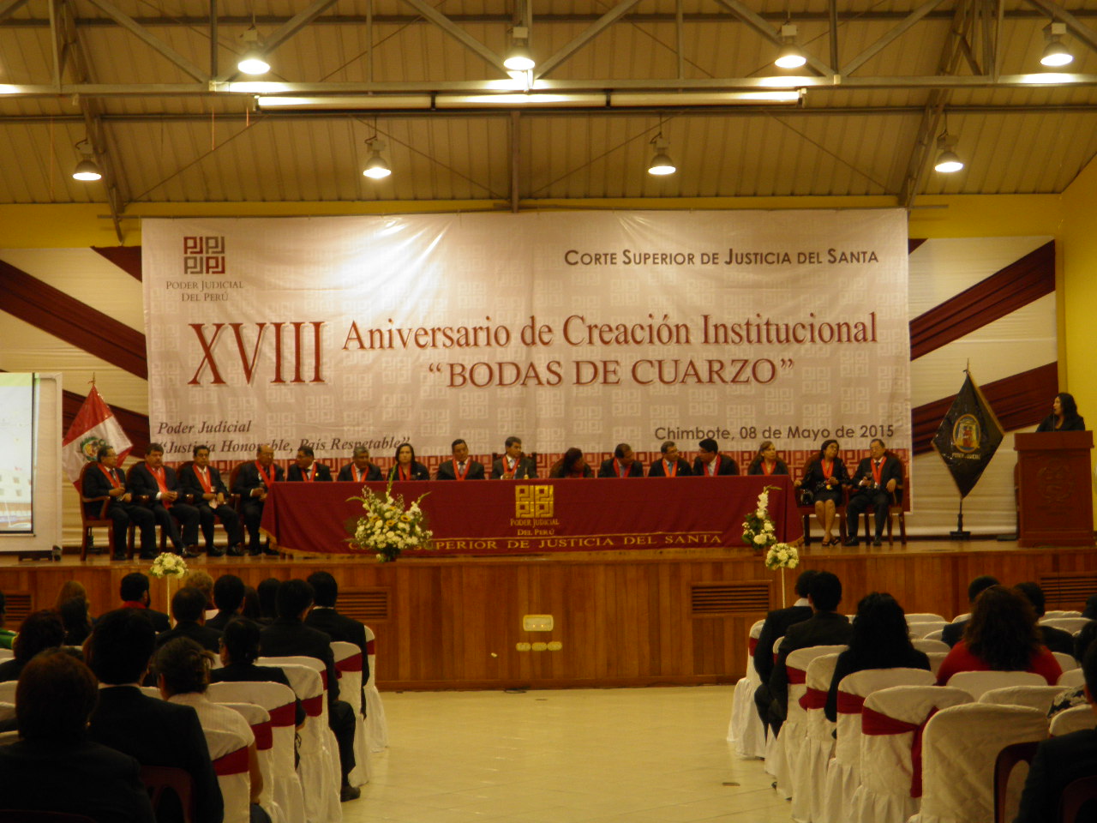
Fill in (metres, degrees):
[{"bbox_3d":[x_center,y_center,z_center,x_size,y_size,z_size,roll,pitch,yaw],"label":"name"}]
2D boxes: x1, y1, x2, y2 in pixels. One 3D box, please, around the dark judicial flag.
[{"bbox_3d":[5.297,0.296,24.810,0.920,1.581,0.250,-1,-3,0],"label":"dark judicial flag"}]

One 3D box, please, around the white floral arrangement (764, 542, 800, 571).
[{"bbox_3d":[1.802,1.121,15.161,0.270,0.220,0.270,-1,-3,0],"label":"white floral arrangement"}]

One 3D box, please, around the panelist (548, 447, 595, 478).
[{"bbox_3d":[0.259,0.967,21.779,0.560,1.150,0.800,0,-3,-15],"label":"panelist"}]

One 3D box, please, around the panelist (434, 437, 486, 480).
[{"bbox_3d":[-0.979,0.930,21.731,0.570,1.250,0.800,-1,-3,0],"label":"panelist"}]

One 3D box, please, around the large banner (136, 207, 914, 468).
[{"bbox_3d":[-0.280,-0.655,25.670,9.950,3.930,0.060,-1,-3,-2],"label":"large banner"}]

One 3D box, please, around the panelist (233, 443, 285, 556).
[{"bbox_3d":[-3.162,0.950,21.431,0.580,1.240,0.820,0,-3,-22],"label":"panelist"}]

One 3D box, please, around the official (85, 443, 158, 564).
[{"bbox_3d":[-4.649,0.984,21.381,0.540,1.250,0.780,2,-4,-38],"label":"official"}]

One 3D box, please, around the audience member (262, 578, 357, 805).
[{"bbox_3d":[-1.253,1.507,10.316,0.500,1.250,0.860,-1,-3,7],"label":"audience member"}]

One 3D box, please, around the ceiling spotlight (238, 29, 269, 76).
[{"bbox_3d":[-3.217,-3.918,21.411,0.345,0.528,0.345,-1,-3,0],"label":"ceiling spotlight"}]

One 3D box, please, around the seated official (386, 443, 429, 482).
[{"bbox_3d":[-1.534,0.962,21.581,0.560,1.251,0.800,-1,-3,-3],"label":"seated official"}]

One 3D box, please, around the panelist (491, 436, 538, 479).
[{"bbox_3d":[-0.375,0.908,21.732,0.570,1.280,0.800,-1,-3,-5],"label":"panelist"}]

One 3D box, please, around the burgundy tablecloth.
[{"bbox_3d":[-0.160,1.137,20.819,5.550,0.790,0.800,-1,-3,-3],"label":"burgundy tablecloth"}]

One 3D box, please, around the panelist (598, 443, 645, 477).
[{"bbox_3d":[0.822,0.943,21.730,0.530,1.210,0.760,0,-3,-8],"label":"panelist"}]

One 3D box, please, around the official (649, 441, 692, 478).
[{"bbox_3d":[1.384,0.926,21.980,0.550,1.220,0.800,-1,-3,-3],"label":"official"}]

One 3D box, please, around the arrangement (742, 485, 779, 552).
[{"bbox_3d":[2.079,1.058,19.069,0.360,0.671,0.340,-1,-3,-2],"label":"arrangement"}]

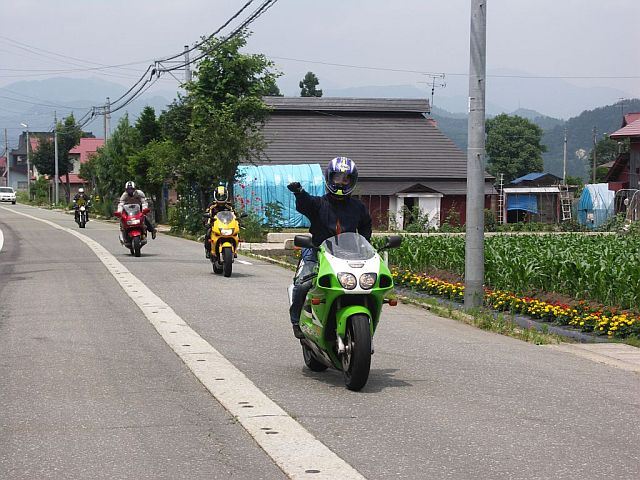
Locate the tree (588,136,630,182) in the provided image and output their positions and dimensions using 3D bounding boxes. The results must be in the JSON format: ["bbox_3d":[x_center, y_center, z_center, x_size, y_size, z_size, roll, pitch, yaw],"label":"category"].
[{"bbox_3d":[24.300,-5.300,140.000,4.600,6.600,4.600,0,2,0],"label":"tree"}]

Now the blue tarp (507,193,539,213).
[{"bbox_3d":[11.100,-1.980,92.000,1.680,1.080,0.140,0,2,-6],"label":"blue tarp"}]

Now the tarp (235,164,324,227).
[{"bbox_3d":[-1.750,-1.930,73.700,4.100,2.750,2.800,0,2,-16],"label":"tarp"}]

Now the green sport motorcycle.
[{"bbox_3d":[0.125,0.490,12.620,0.750,1.140,2.050,0,2,-12],"label":"green sport motorcycle"}]

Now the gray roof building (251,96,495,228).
[{"bbox_3d":[1.100,-4.270,94.200,15.500,7.400,9.000,0,2,-12],"label":"gray roof building"}]

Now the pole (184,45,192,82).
[{"bbox_3d":[-4.700,-3.600,60.000,0.260,6.600,0.260,0,2,0],"label":"pole"}]

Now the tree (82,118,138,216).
[{"bbox_3d":[-11.800,-4.200,95.000,3.400,5.900,3.400,0,2,0],"label":"tree"}]

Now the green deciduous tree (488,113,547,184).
[{"bbox_3d":[13.200,-5.000,115.000,4.600,7.000,4.600,0,2,0],"label":"green deciduous tree"}]

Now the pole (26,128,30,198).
[{"bbox_3d":[-28.600,-7.500,165.000,0.270,7.100,0.270,0,2,0],"label":"pole"}]

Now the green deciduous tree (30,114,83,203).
[{"bbox_3d":[-21.100,-6.480,135.000,4.300,7.200,4.300,0,2,0],"label":"green deciduous tree"}]

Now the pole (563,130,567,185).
[{"bbox_3d":[18.100,-4.930,125.000,0.220,6.700,0.220,0,2,0],"label":"pole"}]

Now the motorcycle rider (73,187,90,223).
[{"bbox_3d":[-9.500,-1.410,67.000,0.740,1.380,0.780,0,2,-10],"label":"motorcycle rider"}]

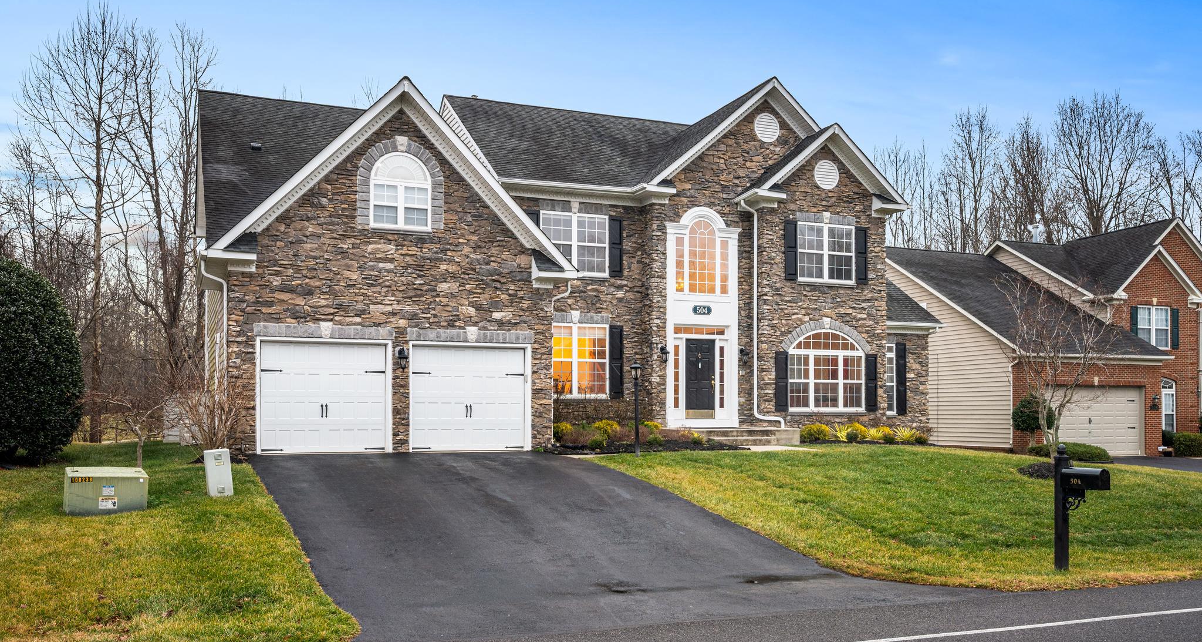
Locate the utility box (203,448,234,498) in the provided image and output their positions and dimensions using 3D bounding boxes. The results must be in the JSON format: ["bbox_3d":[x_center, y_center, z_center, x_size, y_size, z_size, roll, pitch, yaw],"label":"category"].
[{"bbox_3d":[-5.274,2.107,12.900,0.310,0.650,0.280,-3,-3,-27],"label":"utility box"}]

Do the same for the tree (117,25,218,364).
[{"bbox_3d":[-17.153,-3.644,37.000,3.600,16.000,3.600,1,-3,-22],"label":"tree"}]

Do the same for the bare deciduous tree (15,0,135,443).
[{"bbox_3d":[-20.233,-3.817,36.000,4.100,16.700,4.100,1,-3,-22],"label":"bare deciduous tree"}]

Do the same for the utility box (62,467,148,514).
[{"bbox_3d":[-6.282,2.159,11.900,0.880,0.520,0.720,1,-3,-28],"label":"utility box"}]

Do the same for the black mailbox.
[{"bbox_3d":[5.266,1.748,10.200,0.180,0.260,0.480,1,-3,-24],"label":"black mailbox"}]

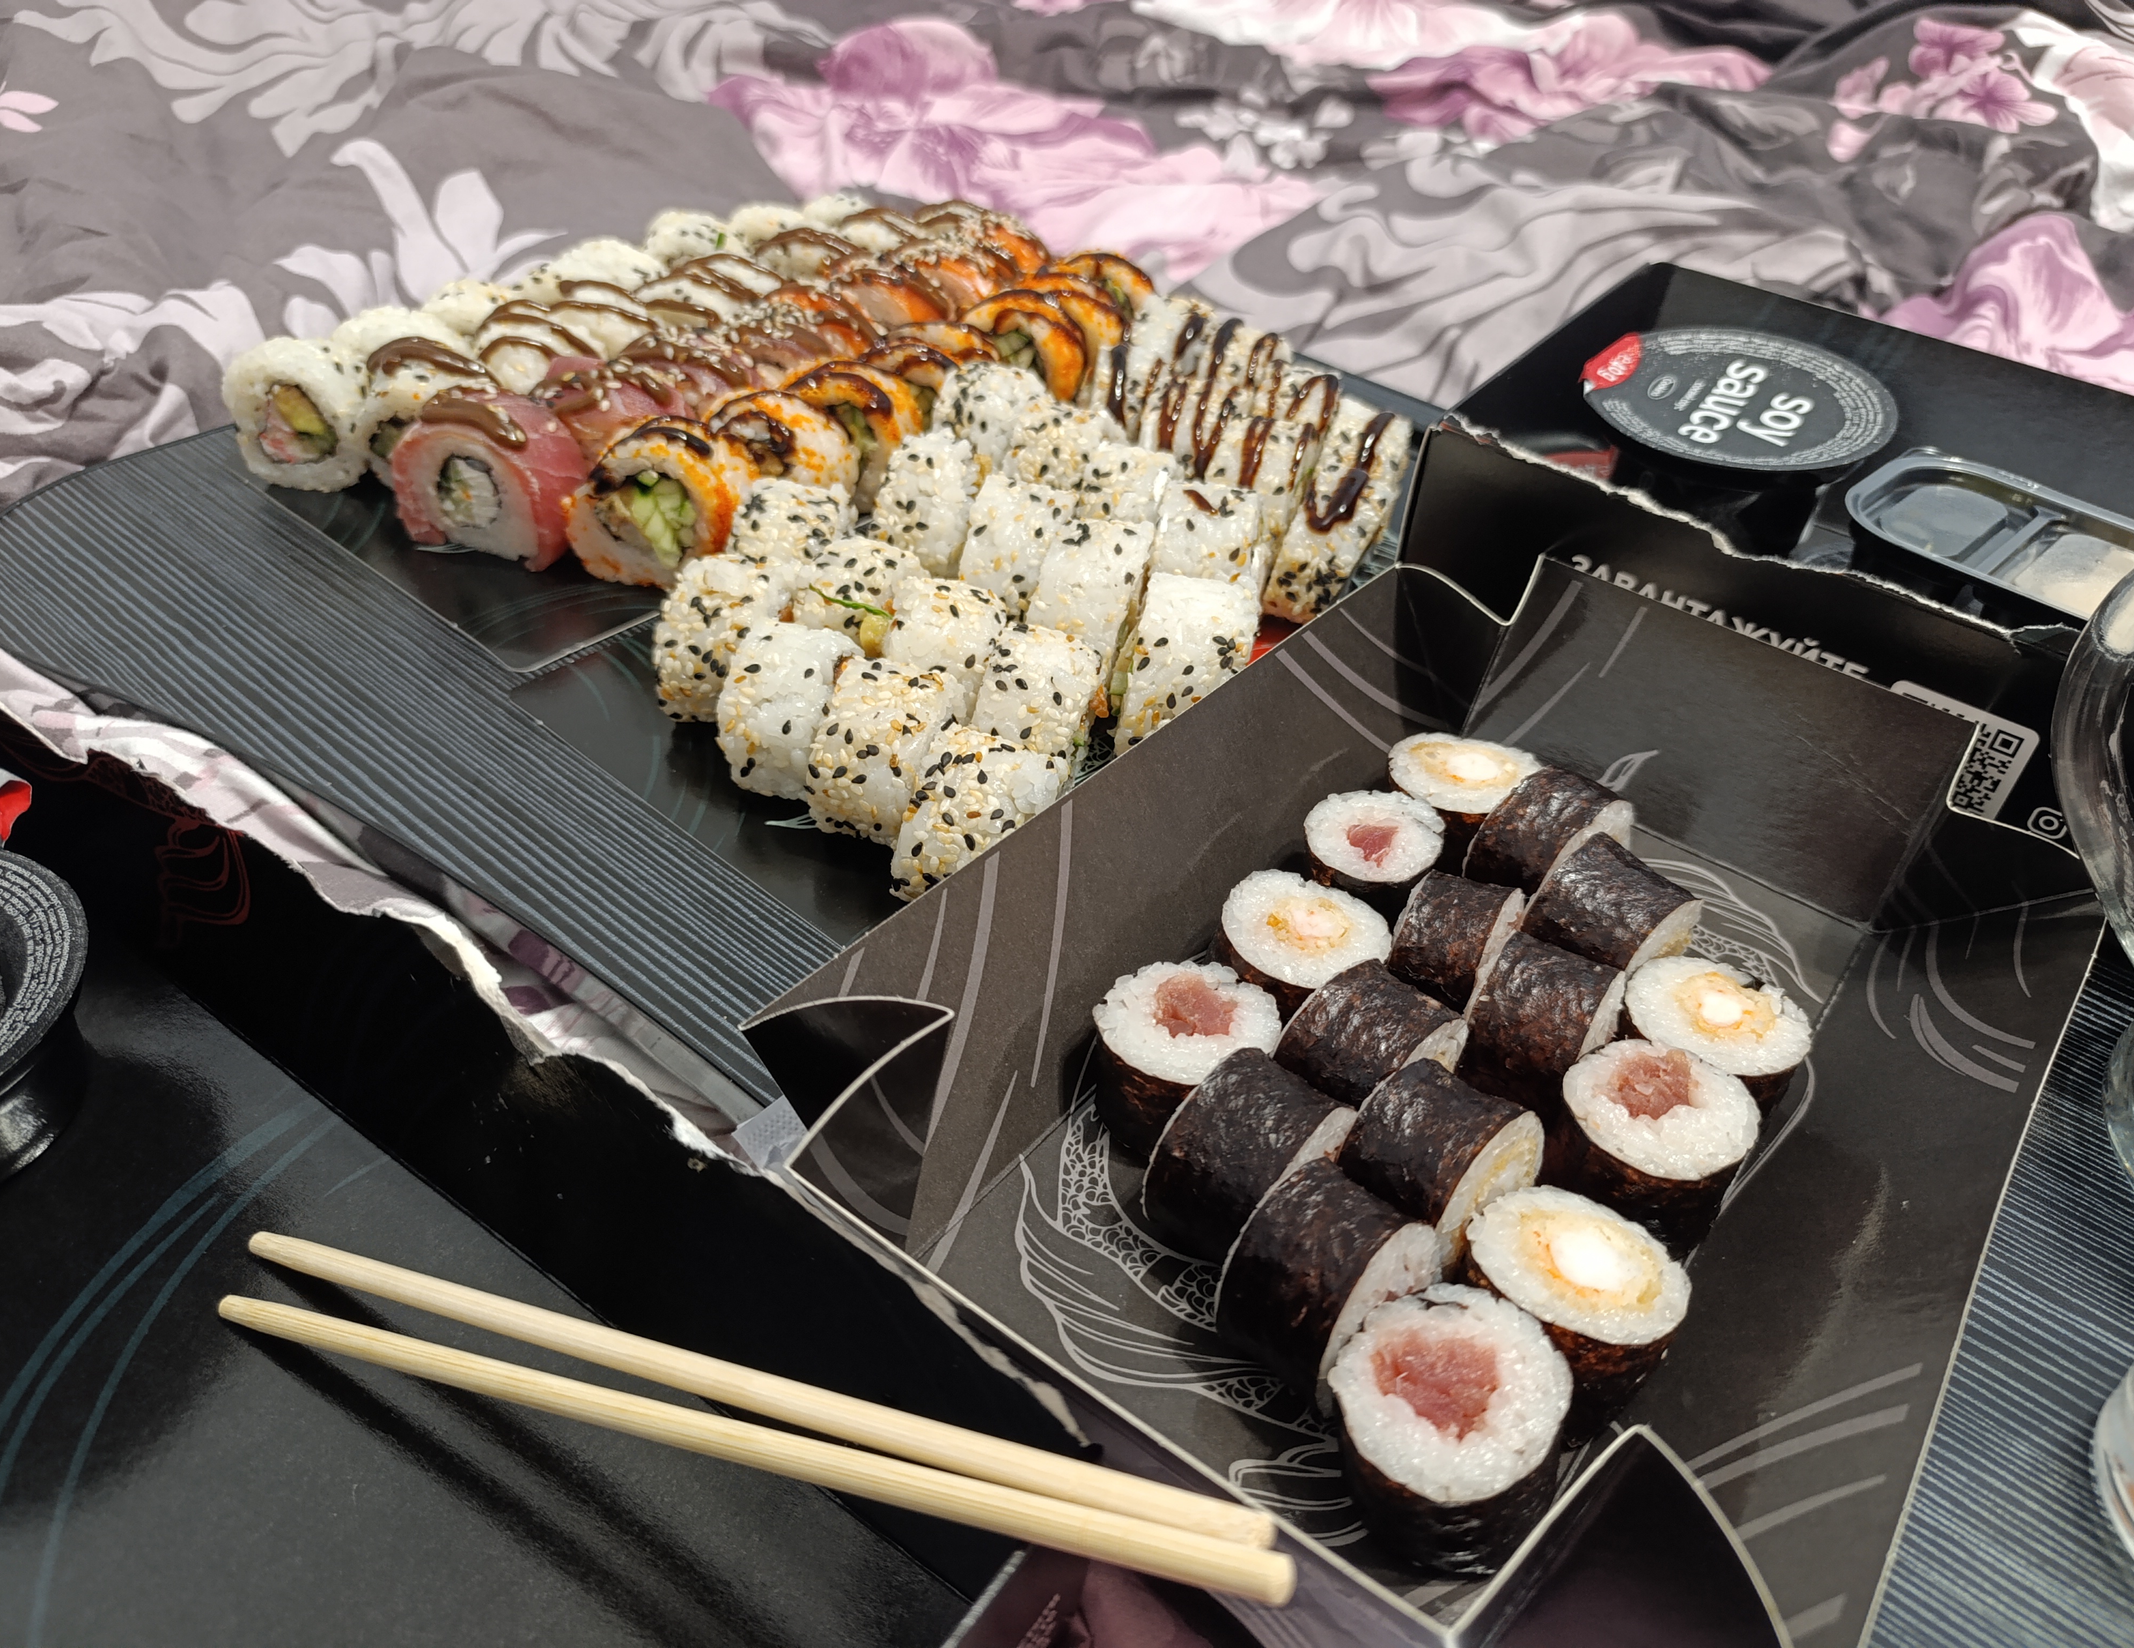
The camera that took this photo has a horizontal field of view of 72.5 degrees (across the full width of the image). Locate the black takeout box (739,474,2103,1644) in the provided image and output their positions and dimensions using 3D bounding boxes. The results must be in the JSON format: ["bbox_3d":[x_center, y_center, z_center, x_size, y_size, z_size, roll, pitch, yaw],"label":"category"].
[{"bbox_3d":[0.082,0.030,0.271,0.164,0.042,0.253,27,43,28],"label":"black takeout box"}]

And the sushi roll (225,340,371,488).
[{"bbox_3d":[-0.228,-0.122,0.435,0.038,0.040,0.023,13,39,11],"label":"sushi roll"}]

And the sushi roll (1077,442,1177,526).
[{"bbox_3d":[0.018,-0.093,0.432,0.024,0.035,0.039,9,37,7],"label":"sushi roll"}]

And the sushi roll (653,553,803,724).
[{"bbox_3d":[-0.081,-0.045,0.355,0.025,0.035,0.036,10,38,8],"label":"sushi roll"}]

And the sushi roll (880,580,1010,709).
[{"bbox_3d":[-0.029,-0.038,0.349,0.023,0.037,0.037,9,38,6],"label":"sushi roll"}]

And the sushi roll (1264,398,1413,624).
[{"bbox_3d":[0.079,-0.090,0.420,0.027,0.048,0.054,16,39,16],"label":"sushi roll"}]

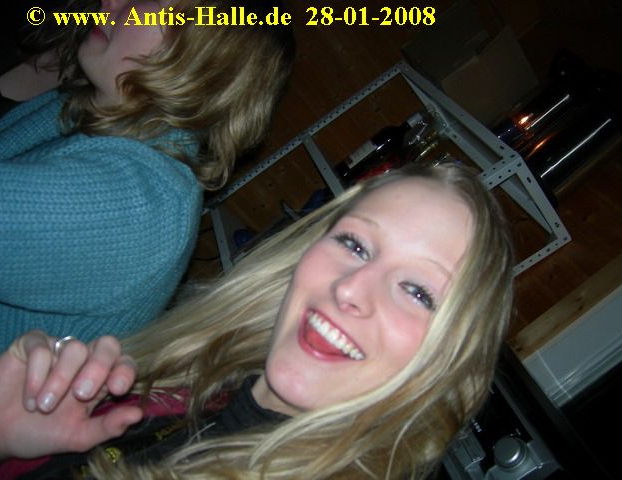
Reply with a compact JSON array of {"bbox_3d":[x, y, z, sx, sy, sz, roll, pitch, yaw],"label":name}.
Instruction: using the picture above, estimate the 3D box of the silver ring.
[{"bbox_3d":[-0.168,0.076,0.462,0.004,0.020,0.020,-22,-109,57],"label":"silver ring"}]

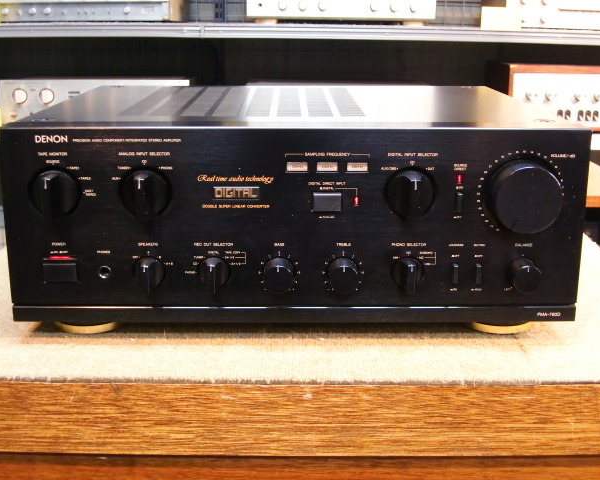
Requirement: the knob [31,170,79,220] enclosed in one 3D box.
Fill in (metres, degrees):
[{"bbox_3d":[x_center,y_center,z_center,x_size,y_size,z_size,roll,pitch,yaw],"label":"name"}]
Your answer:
[{"bbox_3d":[-0.182,-0.032,0.621,0.036,0.036,0.019,0,15,-1],"label":"knob"}]

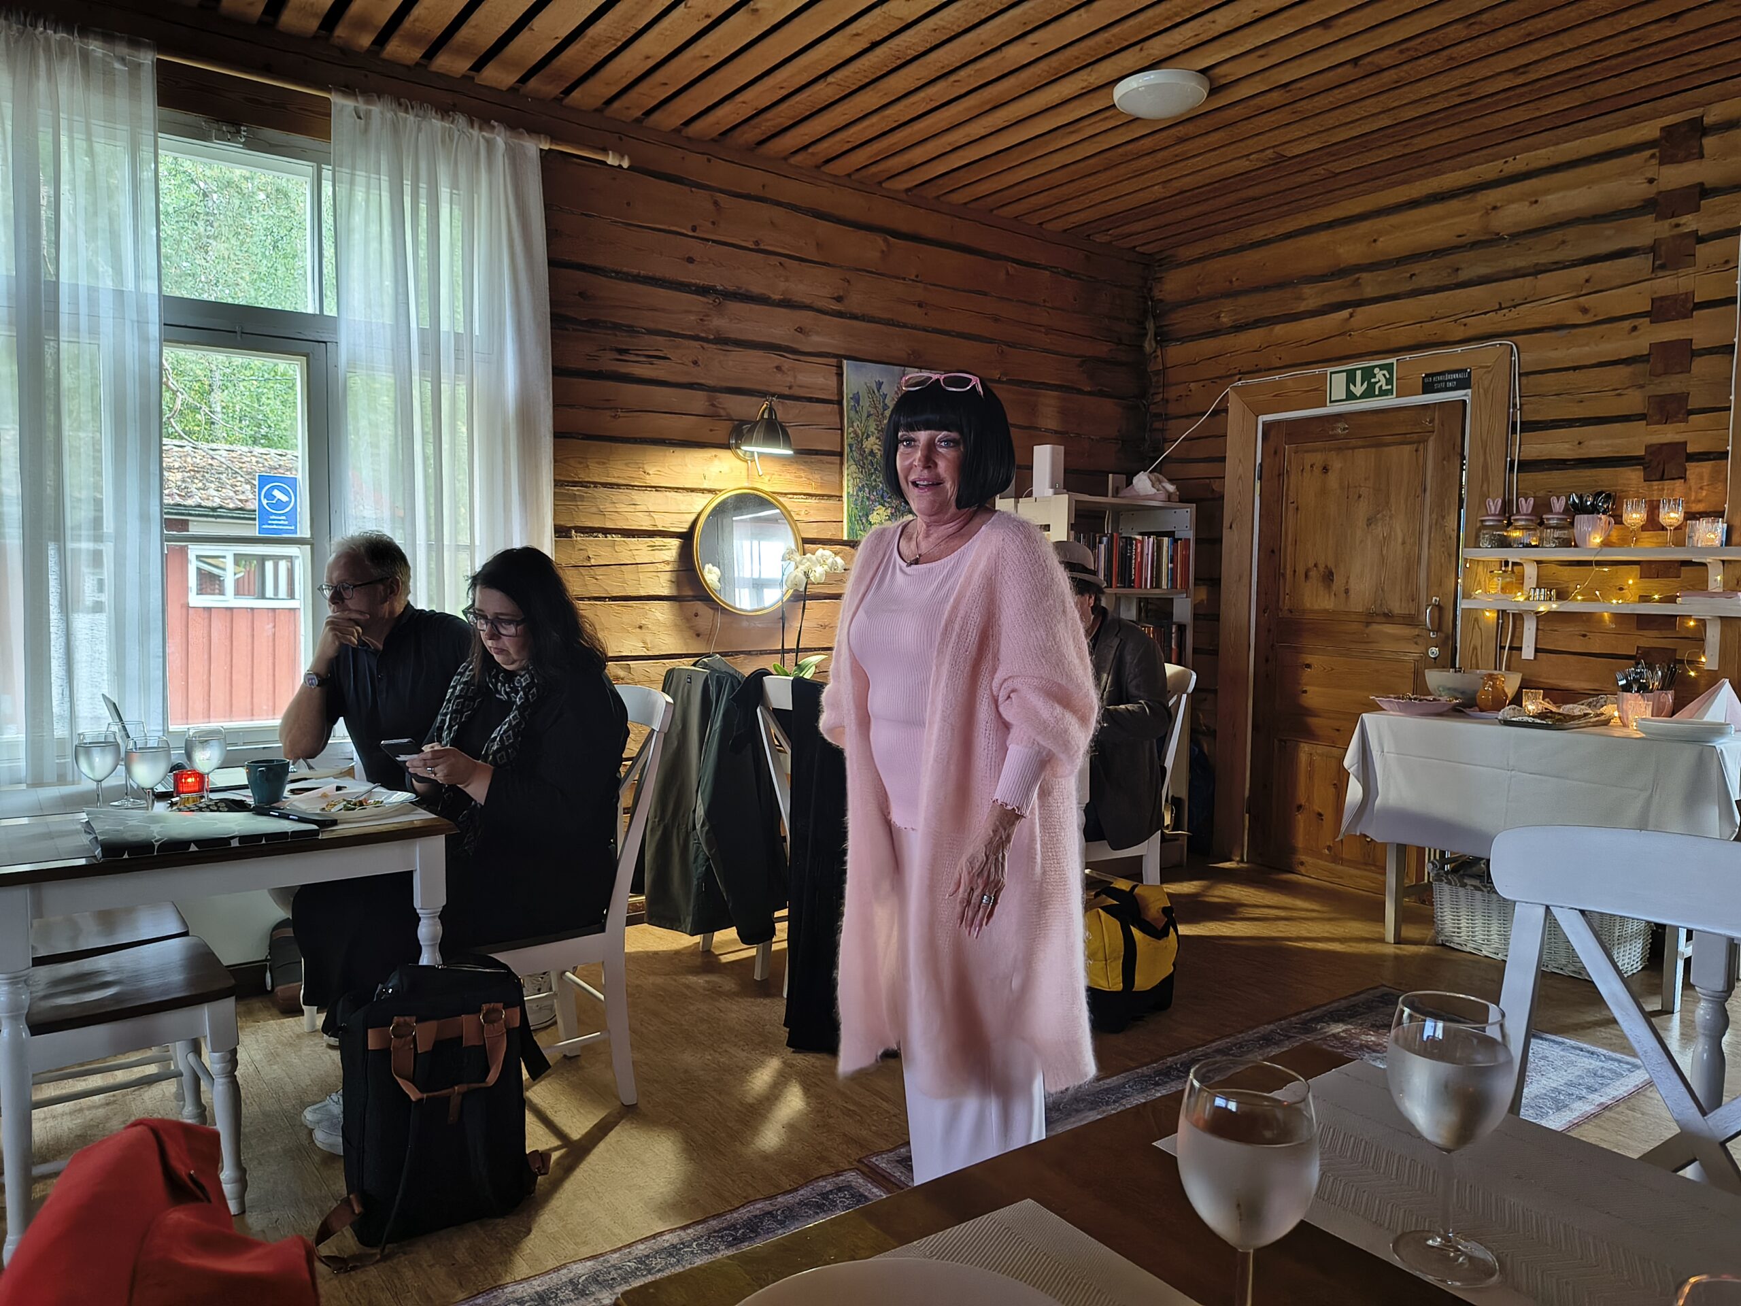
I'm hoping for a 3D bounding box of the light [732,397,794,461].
[{"bbox_3d":[-0.394,-0.818,4.217,0.190,0.220,0.240,-3,5,-37],"label":"light"}]

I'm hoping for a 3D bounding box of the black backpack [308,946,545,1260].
[{"bbox_3d":[-0.912,0.914,2.413,0.335,0.480,0.240,-2,5,-29],"label":"black backpack"}]

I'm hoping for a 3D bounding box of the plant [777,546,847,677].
[{"bbox_3d":[-0.211,-0.068,4.195,0.250,0.640,0.200,1,3,-3],"label":"plant"}]

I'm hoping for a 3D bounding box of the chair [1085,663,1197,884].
[{"bbox_3d":[0.756,0.537,3.968,0.520,0.970,0.440,-1,4,-28],"label":"chair"}]

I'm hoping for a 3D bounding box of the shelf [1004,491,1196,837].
[{"bbox_3d":[1.014,0.150,5.134,0.803,1.645,0.384,-3,5,-37],"label":"shelf"}]

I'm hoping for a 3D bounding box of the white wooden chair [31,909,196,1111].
[{"bbox_3d":[-1.846,0.579,2.564,0.520,0.970,0.440,-2,5,-41],"label":"white wooden chair"}]

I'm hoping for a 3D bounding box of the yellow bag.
[{"bbox_3d":[0.697,0.888,3.475,0.300,0.330,0.360,4,5,40],"label":"yellow bag"}]

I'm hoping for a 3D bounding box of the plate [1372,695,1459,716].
[{"bbox_3d":[1.932,0.188,4.130,0.290,0.075,0.290,0,4,0],"label":"plate"}]

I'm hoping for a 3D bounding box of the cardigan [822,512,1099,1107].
[{"bbox_3d":[0.144,0.247,1.973,0.500,0.968,0.380,3,5,37],"label":"cardigan"}]

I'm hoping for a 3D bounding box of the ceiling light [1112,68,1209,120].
[{"bbox_3d":[0.931,-1.760,3.698,0.300,0.078,0.300,0,4,0],"label":"ceiling light"}]

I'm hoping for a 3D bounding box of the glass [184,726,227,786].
[{"bbox_3d":[-1.511,0.253,2.630,0.082,0.184,0.082,-1,4,-30],"label":"glass"}]

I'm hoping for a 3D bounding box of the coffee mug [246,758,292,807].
[{"bbox_3d":[-1.415,0.304,2.717,0.095,0.103,0.120,-2,4,-28],"label":"coffee mug"}]

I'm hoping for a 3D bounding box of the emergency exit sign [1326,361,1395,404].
[{"bbox_3d":[2.030,-1.117,4.793,0.015,0.150,0.300,-2,4,-38],"label":"emergency exit sign"}]

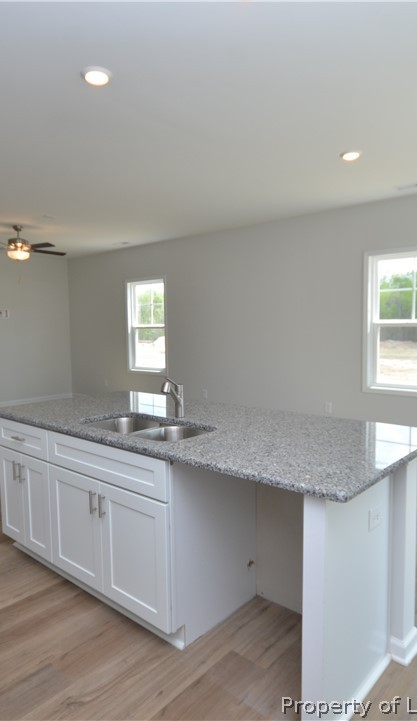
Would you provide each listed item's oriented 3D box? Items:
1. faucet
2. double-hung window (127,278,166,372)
[{"bbox_3d":[-0.208,0.212,2.547,0.055,0.240,0.185,3,6,40],"label":"faucet"},{"bbox_3d":[-1.023,-0.571,7.678,0.950,1.550,0.120,3,6,40],"label":"double-hung window"}]

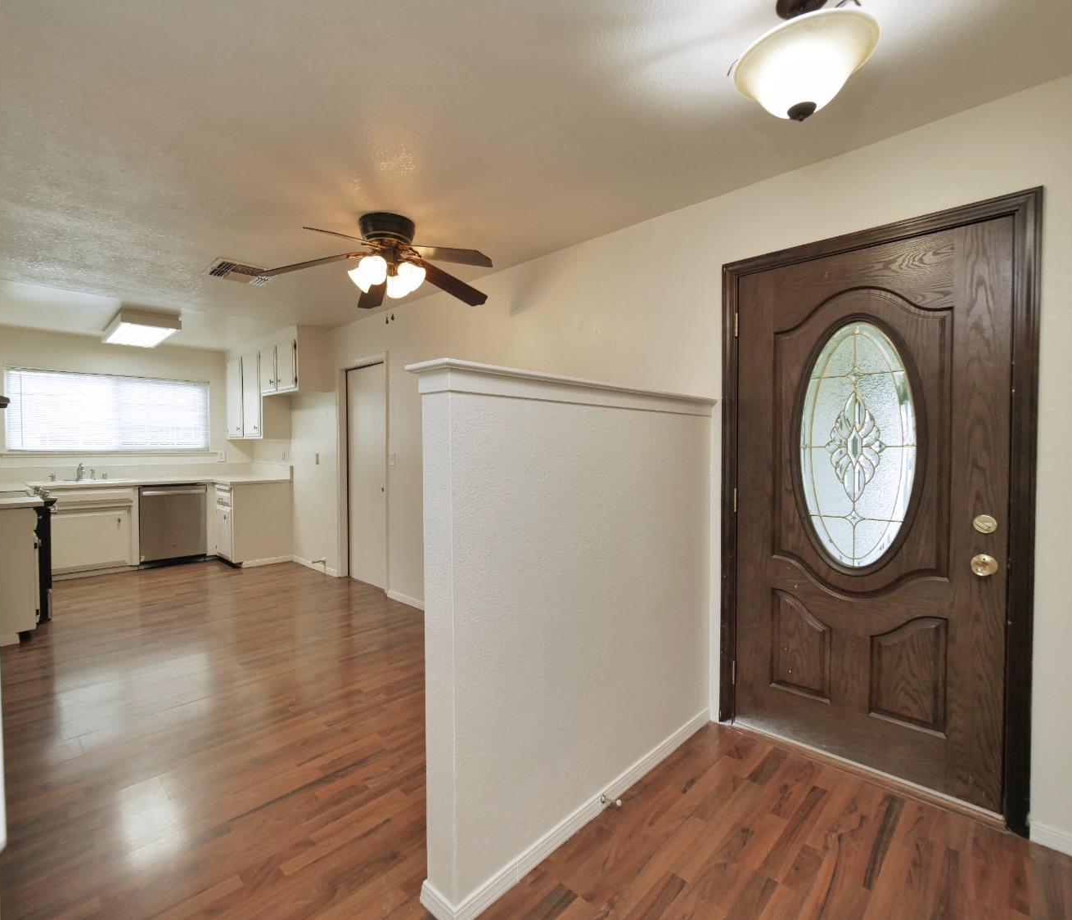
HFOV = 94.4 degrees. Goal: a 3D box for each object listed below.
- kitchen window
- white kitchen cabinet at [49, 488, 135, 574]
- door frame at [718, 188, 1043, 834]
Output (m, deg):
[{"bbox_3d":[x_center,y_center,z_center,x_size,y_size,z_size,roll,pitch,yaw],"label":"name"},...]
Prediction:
[{"bbox_3d":[-4.587,-0.511,5.467,1.720,0.860,0.090,-1,2,-45],"label":"kitchen window"},{"bbox_3d":[-4.580,0.698,5.094,0.700,0.870,0.560,-1,2,-45],"label":"white kitchen cabinet"},{"bbox_3d":[1.252,0.179,1.970,1.030,2.120,0.080,1,2,42],"label":"door frame"}]

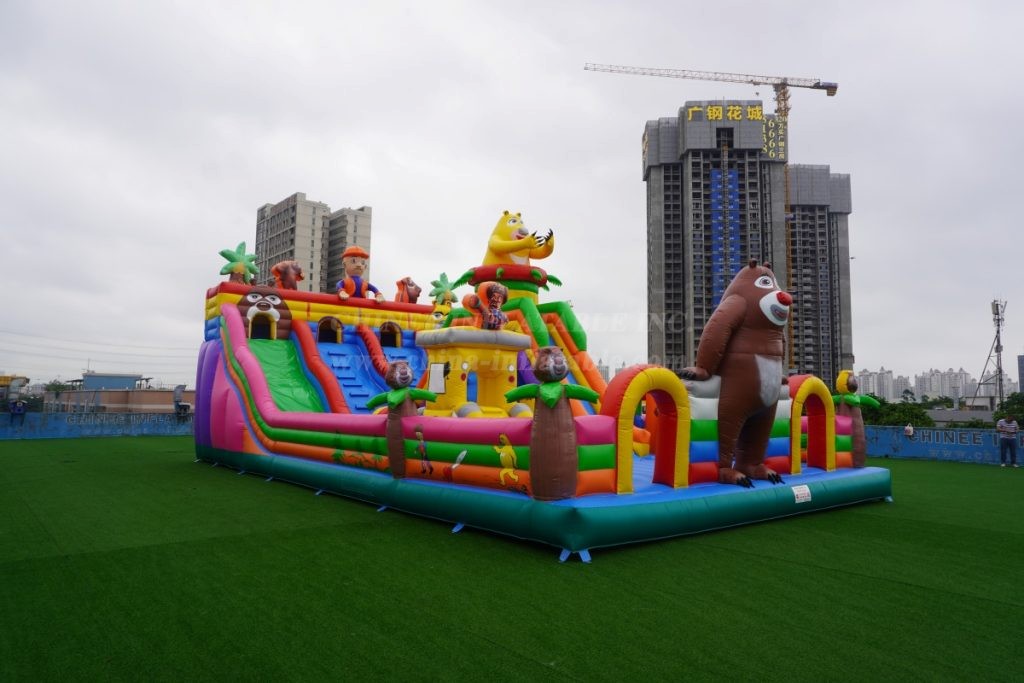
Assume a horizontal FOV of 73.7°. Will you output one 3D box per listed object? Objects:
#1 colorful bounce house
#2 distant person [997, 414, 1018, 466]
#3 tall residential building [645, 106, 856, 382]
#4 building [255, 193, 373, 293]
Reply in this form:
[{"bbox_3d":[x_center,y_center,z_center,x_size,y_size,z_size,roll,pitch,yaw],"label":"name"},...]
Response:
[{"bbox_3d":[-1.306,0.094,19.076,9.000,7.200,18.100,4,-6,-38],"label":"colorful bounce house"},{"bbox_3d":[15.918,3.193,22.002,0.520,1.650,0.360,-4,-7,39],"label":"distant person"},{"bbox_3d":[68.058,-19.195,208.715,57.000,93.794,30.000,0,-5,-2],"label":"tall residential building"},{"bbox_3d":[-59.295,-6.066,200.241,22.570,65.371,28.675,5,-7,-41],"label":"building"}]

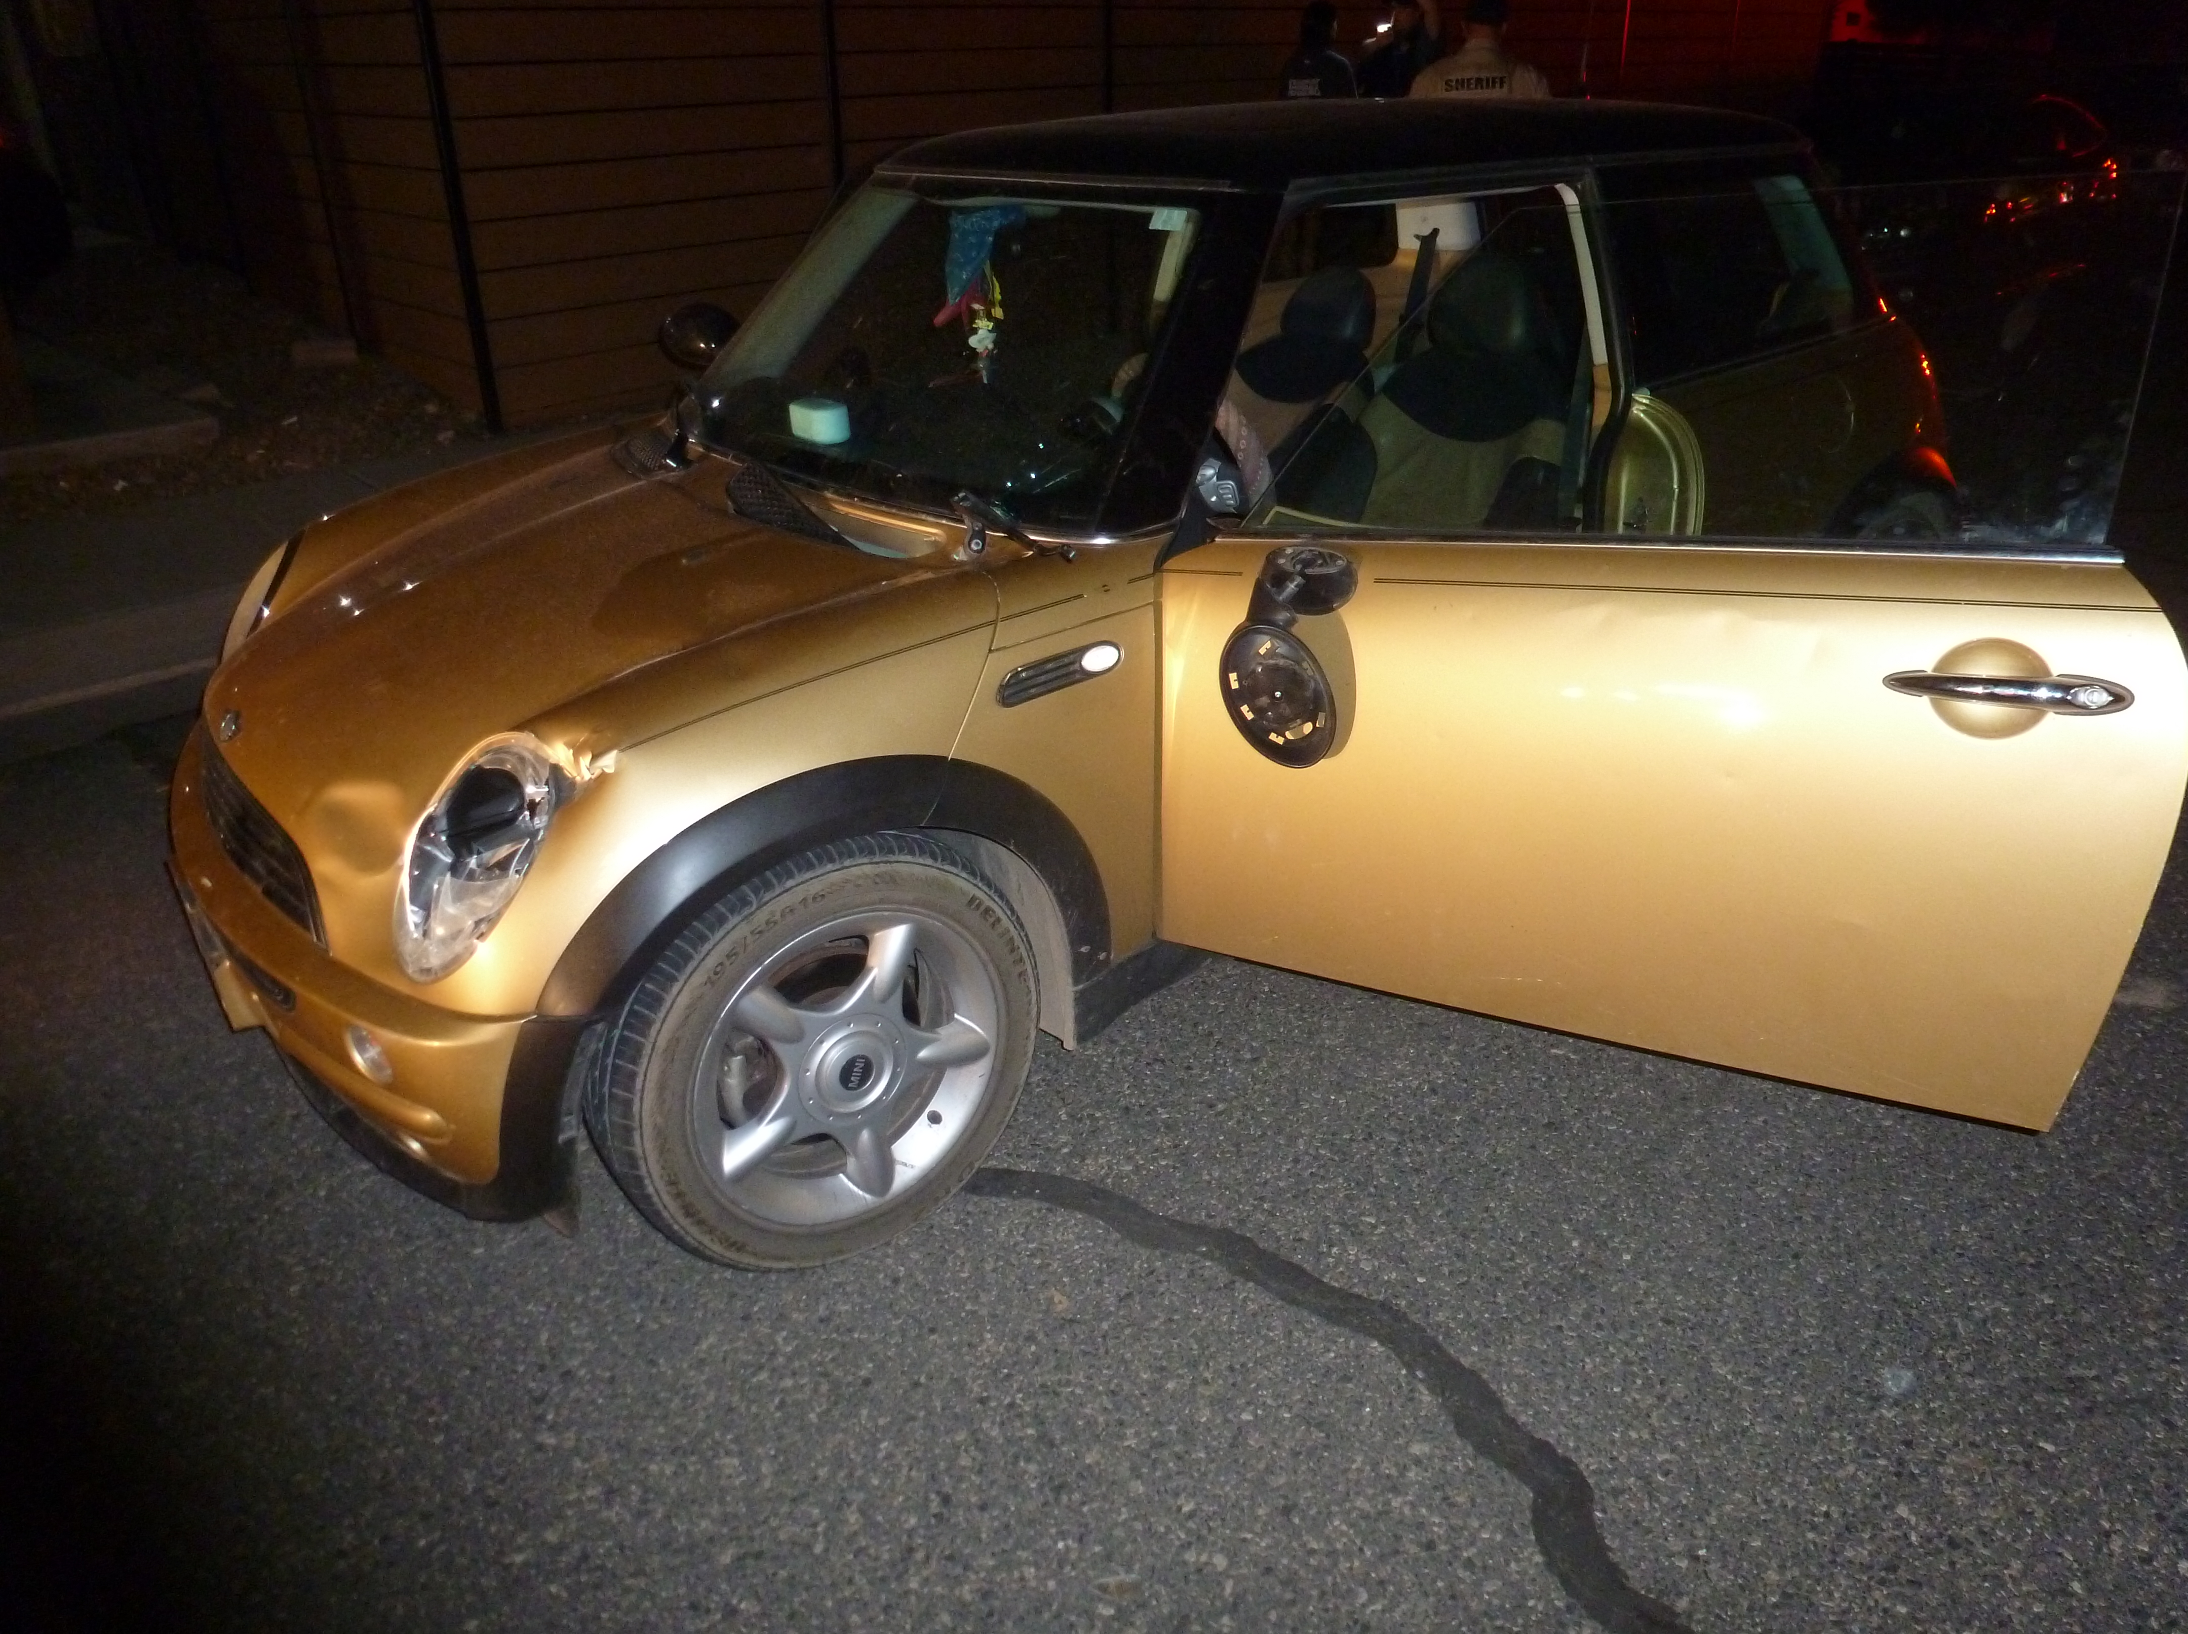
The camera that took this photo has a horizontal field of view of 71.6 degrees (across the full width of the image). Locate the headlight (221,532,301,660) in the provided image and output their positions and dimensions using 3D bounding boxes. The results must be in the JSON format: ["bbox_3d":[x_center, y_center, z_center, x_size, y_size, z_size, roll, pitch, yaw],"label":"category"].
[{"bbox_3d":[-1.466,-0.352,2.720,0.211,0.281,0.231,-19,29,-30],"label":"headlight"}]

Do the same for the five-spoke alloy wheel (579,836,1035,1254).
[{"bbox_3d":[-0.363,0.304,2.058,0.613,0.613,0.201,-19,29,-30],"label":"five-spoke alloy wheel"}]

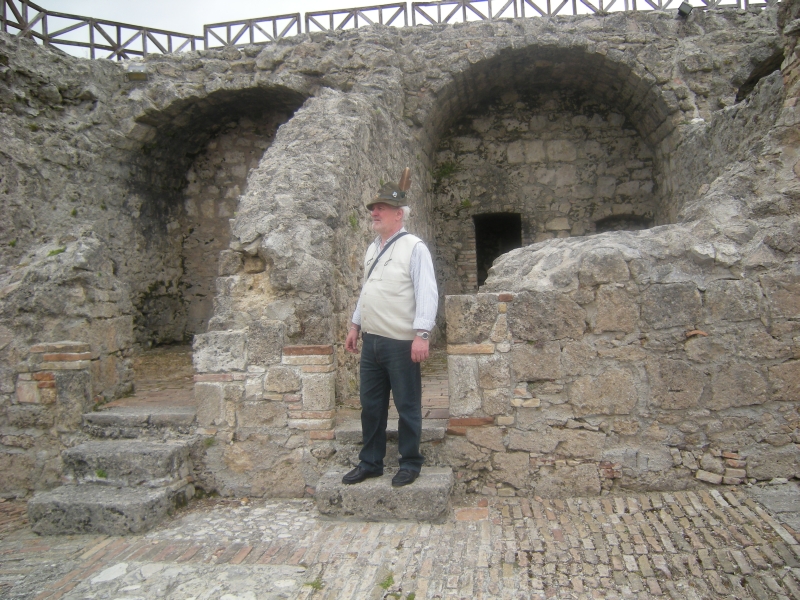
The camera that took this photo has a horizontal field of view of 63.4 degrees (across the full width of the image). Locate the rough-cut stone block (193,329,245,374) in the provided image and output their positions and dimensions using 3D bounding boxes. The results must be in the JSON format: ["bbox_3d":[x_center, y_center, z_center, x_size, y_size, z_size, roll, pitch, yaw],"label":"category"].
[{"bbox_3d":[-1.135,0.321,4.254,0.328,0.257,0.270,-2,3,6],"label":"rough-cut stone block"}]

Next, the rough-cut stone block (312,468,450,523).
[{"bbox_3d":[-0.072,1.144,3.864,0.754,0.191,0.380,-1,3,5],"label":"rough-cut stone block"}]

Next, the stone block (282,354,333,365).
[{"bbox_3d":[-0.576,0.364,4.114,0.311,0.062,0.170,-2,4,0],"label":"stone block"}]

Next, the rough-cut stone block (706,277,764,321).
[{"bbox_3d":[2.044,-0.003,4.075,0.344,0.258,0.250,-2,3,4],"label":"rough-cut stone block"}]

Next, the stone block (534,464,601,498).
[{"bbox_3d":[1.030,1.094,4.061,0.386,0.195,0.260,-1,3,4],"label":"stone block"}]

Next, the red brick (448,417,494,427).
[{"bbox_3d":[0.450,0.766,4.147,0.289,0.054,0.150,0,3,0],"label":"red brick"}]

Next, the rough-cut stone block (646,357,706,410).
[{"bbox_3d":[1.721,0.509,4.163,0.373,0.336,0.270,-2,4,0],"label":"rough-cut stone block"}]

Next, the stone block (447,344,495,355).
[{"bbox_3d":[0.436,0.296,4.009,0.284,0.056,0.170,-1,3,4],"label":"stone block"}]

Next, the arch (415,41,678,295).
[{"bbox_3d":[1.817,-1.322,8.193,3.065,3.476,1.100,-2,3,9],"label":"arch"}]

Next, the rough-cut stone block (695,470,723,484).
[{"bbox_3d":[1.948,1.109,4.119,0.163,0.049,0.120,16,3,-1],"label":"rough-cut stone block"}]

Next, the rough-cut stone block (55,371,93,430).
[{"bbox_3d":[-2.123,0.644,4.332,0.247,0.390,0.250,-2,4,0],"label":"rough-cut stone block"}]

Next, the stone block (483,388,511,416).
[{"bbox_3d":[0.600,0.630,4.114,0.174,0.174,0.180,-2,4,0],"label":"stone block"}]

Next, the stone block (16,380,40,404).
[{"bbox_3d":[-2.344,0.580,4.158,0.151,0.140,0.150,0,3,0],"label":"stone block"}]

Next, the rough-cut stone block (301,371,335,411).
[{"bbox_3d":[-0.499,0.564,4.124,0.196,0.231,0.240,-1,3,4],"label":"rough-cut stone block"}]

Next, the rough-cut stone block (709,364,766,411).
[{"bbox_3d":[2.111,0.530,4.176,0.356,0.274,0.280,-1,3,0],"label":"rough-cut stone block"}]

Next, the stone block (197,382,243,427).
[{"bbox_3d":[-1.134,0.651,4.177,0.289,0.279,0.220,0,3,0],"label":"stone block"}]

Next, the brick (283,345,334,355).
[{"bbox_3d":[-0.563,0.307,4.073,0.313,0.050,0.160,-1,3,4],"label":"brick"}]

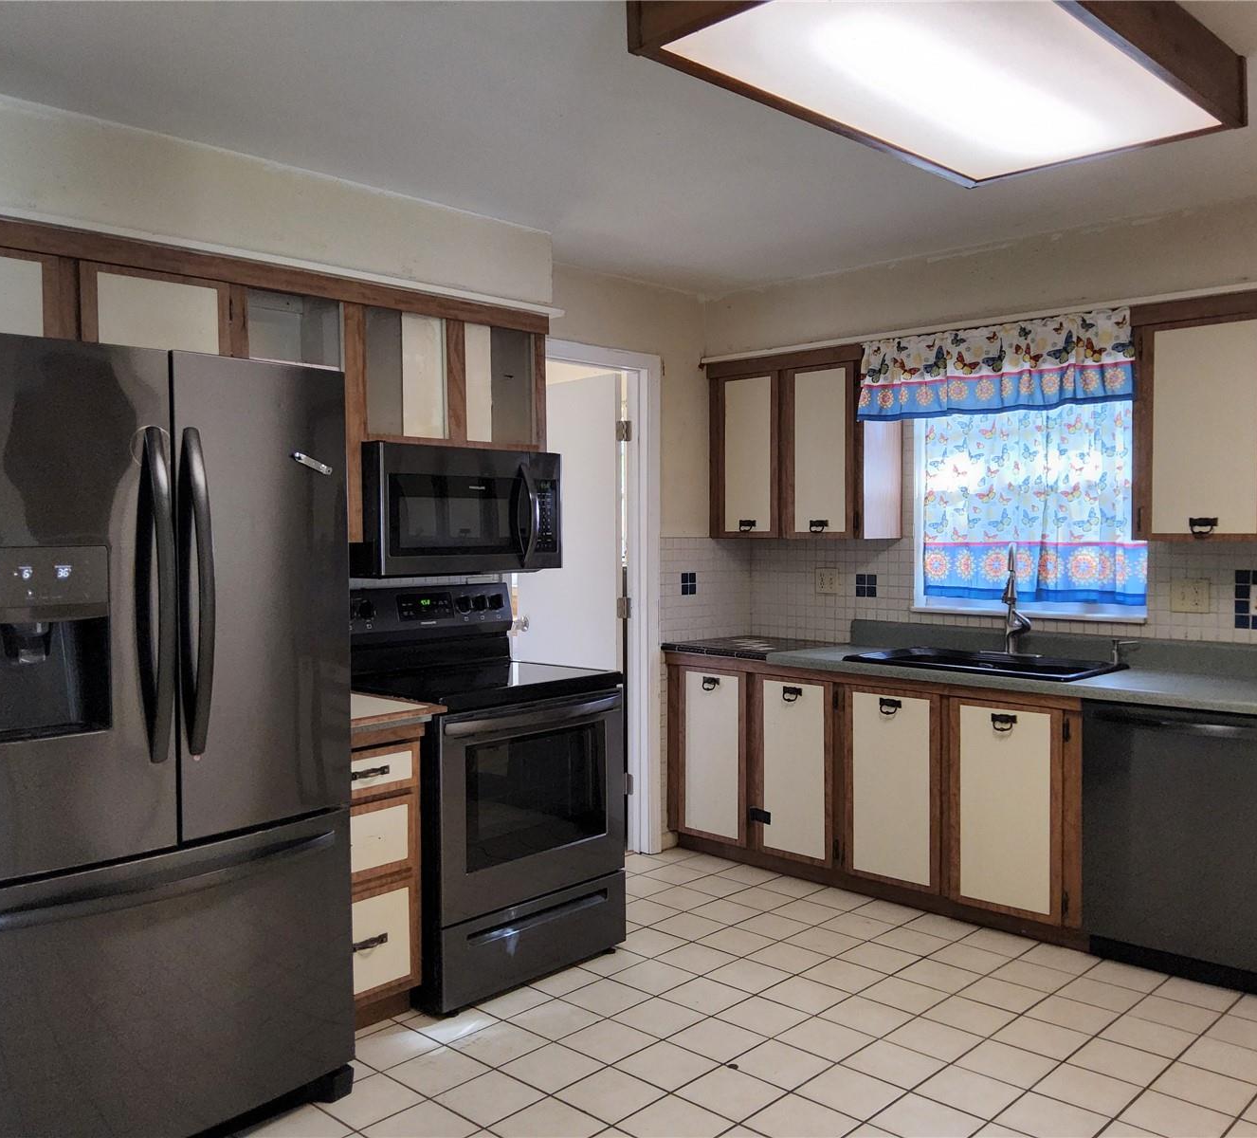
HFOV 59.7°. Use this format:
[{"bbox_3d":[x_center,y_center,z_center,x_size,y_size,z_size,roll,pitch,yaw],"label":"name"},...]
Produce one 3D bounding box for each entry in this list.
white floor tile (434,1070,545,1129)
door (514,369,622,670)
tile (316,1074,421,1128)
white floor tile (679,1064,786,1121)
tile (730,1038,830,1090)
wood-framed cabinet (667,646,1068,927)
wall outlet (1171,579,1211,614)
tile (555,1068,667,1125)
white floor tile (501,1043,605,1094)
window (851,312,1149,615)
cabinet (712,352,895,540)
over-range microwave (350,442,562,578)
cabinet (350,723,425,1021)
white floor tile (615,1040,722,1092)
[{"bbox_3d":[-0.346,1.319,2.726,0.202,0.010,0.202,2,3,43],"label":"white floor tile"},{"bbox_3d":[-0.278,0.194,5.019,0.697,2.058,0.040,1,2,44],"label":"door"},{"bbox_3d":[-0.635,1.308,2.686,0.201,0.010,0.201,1,2,44],"label":"tile"},{"bbox_3d":[0.254,1.303,2.710,0.201,0.010,0.201,1,2,44],"label":"white floor tile"},{"bbox_3d":[0.396,1.298,2.858,0.201,0.010,0.201,1,2,44],"label":"tile"},{"bbox_3d":[1.032,0.788,4.392,1.753,0.810,0.610,2,3,42],"label":"wood-framed cabinet"},{"bbox_3d":[2.004,0.097,3.909,0.126,0.120,0.012,2,3,42],"label":"wall outlet"},{"bbox_3d":[-0.046,1.305,2.700,0.201,0.010,0.201,1,2,44],"label":"tile"},{"bbox_3d":[-0.200,1.314,2.873,0.202,0.010,0.202,2,3,43],"label":"white floor tile"},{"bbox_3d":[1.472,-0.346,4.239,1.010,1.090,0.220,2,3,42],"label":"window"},{"bbox_3d":[0.767,-0.526,4.814,0.799,0.784,0.318,1,2,44],"label":"cabinet"},{"bbox_3d":[-0.629,-0.200,3.770,0.400,0.420,0.755,2,3,45],"label":"over-range microwave"},{"bbox_3d":[-0.917,0.858,3.229,0.610,0.870,0.360,2,3,45],"label":"cabinet"},{"bbox_3d":[0.102,1.300,2.854,0.201,0.010,0.201,1,2,44],"label":"white floor tile"}]

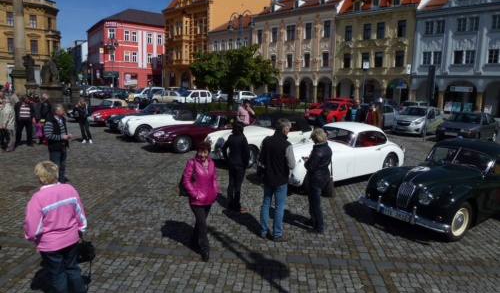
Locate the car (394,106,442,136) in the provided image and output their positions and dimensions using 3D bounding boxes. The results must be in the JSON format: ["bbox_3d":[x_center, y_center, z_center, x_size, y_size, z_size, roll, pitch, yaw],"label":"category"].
[{"bbox_3d":[9.461,-1.654,19.475,1.600,1.520,3.650,10,13,42],"label":"car"}]

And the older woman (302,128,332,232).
[{"bbox_3d":[1.089,0.543,5.507,0.420,1.685,0.480,7,12,30],"label":"older woman"}]

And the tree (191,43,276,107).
[{"bbox_3d":[-1.415,-5.971,29.846,7.400,5.500,7.000,2,10,0],"label":"tree"}]

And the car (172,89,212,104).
[{"bbox_3d":[-5.872,-5.325,36.676,3.800,1.500,1.650,-7,13,-41],"label":"car"}]

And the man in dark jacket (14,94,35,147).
[{"bbox_3d":[-7.852,-0.896,12.056,0.560,1.716,0.400,0,11,-7],"label":"man in dark jacket"}]

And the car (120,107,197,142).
[{"bbox_3d":[-3.237,-1.045,14.755,4.420,1.340,1.580,-5,12,-32],"label":"car"}]

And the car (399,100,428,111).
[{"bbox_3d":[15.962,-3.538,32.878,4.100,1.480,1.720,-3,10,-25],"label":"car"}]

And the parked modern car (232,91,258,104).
[{"bbox_3d":[-0.038,-5.473,38.880,3.750,1.450,1.650,-5,12,-34],"label":"parked modern car"}]

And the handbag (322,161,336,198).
[{"bbox_3d":[1.310,0.547,5.750,0.280,0.580,0.140,7,11,30],"label":"handbag"}]

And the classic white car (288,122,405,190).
[{"bbox_3d":[2.394,0.129,9.019,4.500,1.400,1.640,-6,13,-36],"label":"classic white car"}]

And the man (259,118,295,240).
[{"bbox_3d":[0.405,0.508,5.148,0.400,1.852,0.530,-8,14,-41],"label":"man"}]

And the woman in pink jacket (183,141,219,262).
[{"bbox_3d":[-0.654,0.720,4.688,0.500,1.600,0.360,-1,10,-15],"label":"woman in pink jacket"}]

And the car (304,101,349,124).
[{"bbox_3d":[5.218,-2.025,21.244,4.150,1.440,1.700,-7,14,-40],"label":"car"}]

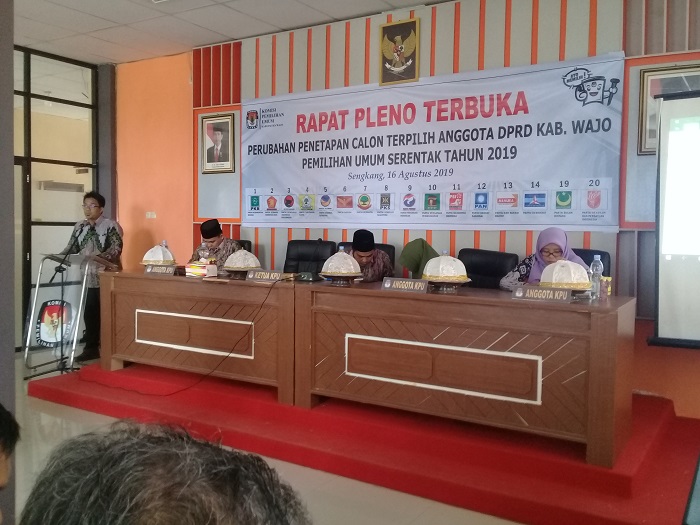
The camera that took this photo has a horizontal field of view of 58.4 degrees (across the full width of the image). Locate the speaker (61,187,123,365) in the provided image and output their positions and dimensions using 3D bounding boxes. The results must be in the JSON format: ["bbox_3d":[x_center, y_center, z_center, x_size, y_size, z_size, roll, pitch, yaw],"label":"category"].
[{"bbox_3d":[-2.580,0.123,6.242,0.560,1.688,0.420,1,3,9],"label":"speaker"}]

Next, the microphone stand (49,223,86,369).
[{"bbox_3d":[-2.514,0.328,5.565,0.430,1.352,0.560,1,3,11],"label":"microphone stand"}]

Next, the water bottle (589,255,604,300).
[{"bbox_3d":[1.334,0.080,3.389,0.067,0.240,0.067,3,4,31],"label":"water bottle"}]

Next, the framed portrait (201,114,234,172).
[{"bbox_3d":[-1.344,-1.202,6.409,0.445,0.574,0.035,3,4,31],"label":"framed portrait"}]

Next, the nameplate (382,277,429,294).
[{"bbox_3d":[0.328,0.134,3.674,0.293,0.077,0.050,3,4,31],"label":"nameplate"}]

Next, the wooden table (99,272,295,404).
[{"bbox_3d":[-1.035,0.489,4.775,1.925,0.784,0.569,3,4,31],"label":"wooden table"}]

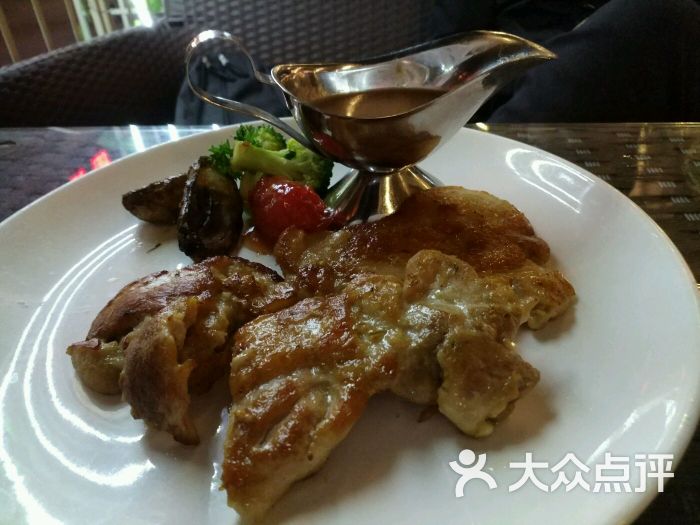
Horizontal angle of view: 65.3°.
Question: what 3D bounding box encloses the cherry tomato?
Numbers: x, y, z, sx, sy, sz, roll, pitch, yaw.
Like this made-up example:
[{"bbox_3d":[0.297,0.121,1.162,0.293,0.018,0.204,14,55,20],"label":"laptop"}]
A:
[{"bbox_3d":[-0.027,-0.024,0.244,0.035,0.029,0.032,-7,36,-6],"label":"cherry tomato"}]

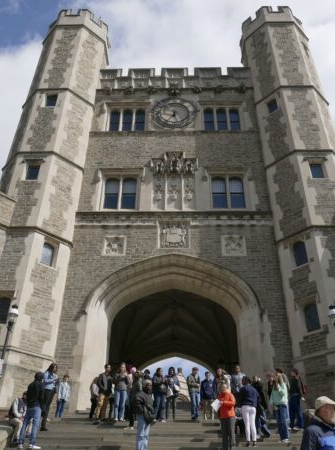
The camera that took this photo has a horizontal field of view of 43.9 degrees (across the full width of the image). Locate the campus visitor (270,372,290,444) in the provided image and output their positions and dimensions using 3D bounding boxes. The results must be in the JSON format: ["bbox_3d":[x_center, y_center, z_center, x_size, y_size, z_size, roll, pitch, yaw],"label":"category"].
[{"bbox_3d":[2.925,4.688,10.713,0.380,1.681,0.480,-14,-35,23],"label":"campus visitor"}]

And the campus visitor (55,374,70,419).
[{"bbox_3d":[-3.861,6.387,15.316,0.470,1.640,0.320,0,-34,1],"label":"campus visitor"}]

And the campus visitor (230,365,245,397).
[{"bbox_3d":[2.561,5.876,14.654,0.540,1.770,0.350,0,-34,1],"label":"campus visitor"}]

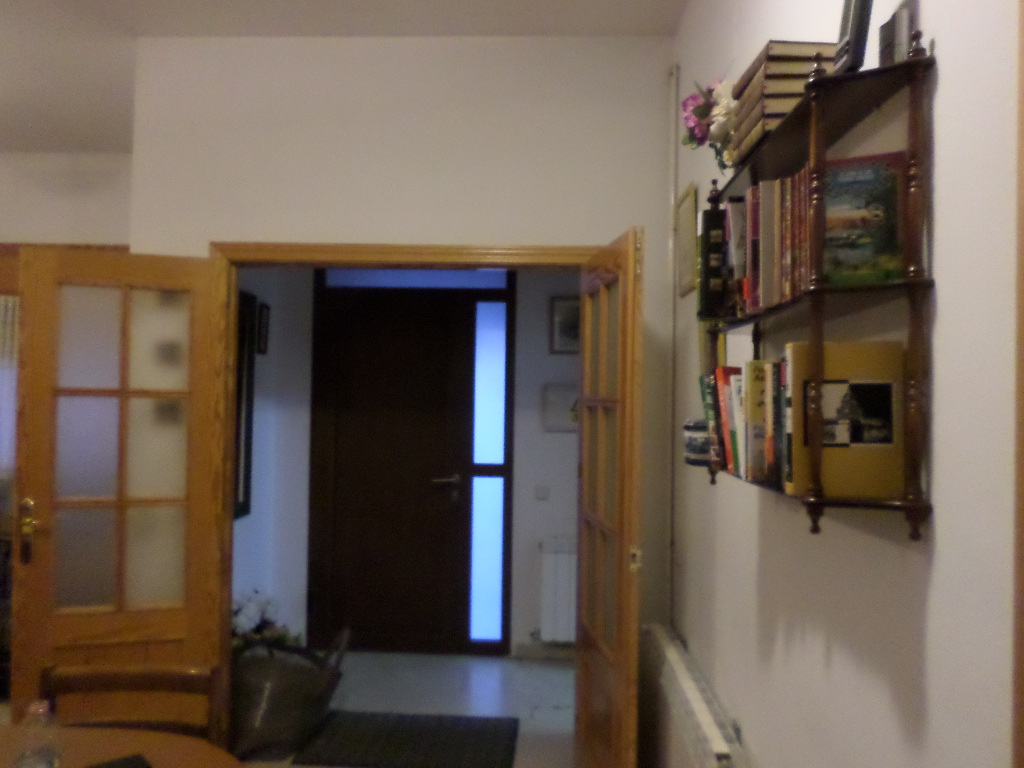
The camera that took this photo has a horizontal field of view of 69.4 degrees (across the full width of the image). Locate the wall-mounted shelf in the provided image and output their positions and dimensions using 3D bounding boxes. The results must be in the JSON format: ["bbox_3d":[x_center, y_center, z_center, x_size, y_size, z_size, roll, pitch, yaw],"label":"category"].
[{"bbox_3d":[0.513,-0.128,1.401,0.152,0.710,0.800,1,-1,2],"label":"wall-mounted shelf"}]

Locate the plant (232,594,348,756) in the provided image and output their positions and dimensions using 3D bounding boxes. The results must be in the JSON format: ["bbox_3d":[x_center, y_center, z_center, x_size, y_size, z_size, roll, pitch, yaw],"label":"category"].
[{"bbox_3d":[-1.063,1.262,3.341,0.580,0.630,0.540,1,-1,2],"label":"plant"}]

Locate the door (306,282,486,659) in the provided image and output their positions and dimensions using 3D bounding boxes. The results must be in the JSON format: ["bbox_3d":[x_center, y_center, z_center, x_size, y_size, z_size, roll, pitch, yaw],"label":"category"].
[{"bbox_3d":[-0.714,0.520,4.488,1.010,2.180,0.080,1,-1,2],"label":"door"}]

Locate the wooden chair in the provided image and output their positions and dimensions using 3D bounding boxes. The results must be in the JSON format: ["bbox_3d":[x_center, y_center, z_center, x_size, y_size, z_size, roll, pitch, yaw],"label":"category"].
[{"bbox_3d":[-0.956,1.105,1.579,0.440,0.860,0.490,1,-1,2],"label":"wooden chair"}]

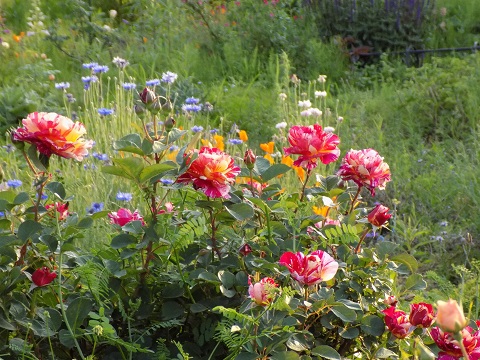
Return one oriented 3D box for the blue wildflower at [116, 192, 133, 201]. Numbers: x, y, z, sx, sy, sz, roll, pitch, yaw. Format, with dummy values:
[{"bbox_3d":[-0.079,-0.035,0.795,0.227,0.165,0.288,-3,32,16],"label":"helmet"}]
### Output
[{"bbox_3d":[-0.265,0.038,4.200,0.036,0.017,0.036,0,12,0],"label":"blue wildflower"}]

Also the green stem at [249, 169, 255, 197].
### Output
[{"bbox_3d":[0.016,0.004,2.600,0.005,0.040,0.005,-3,6,0],"label":"green stem"}]

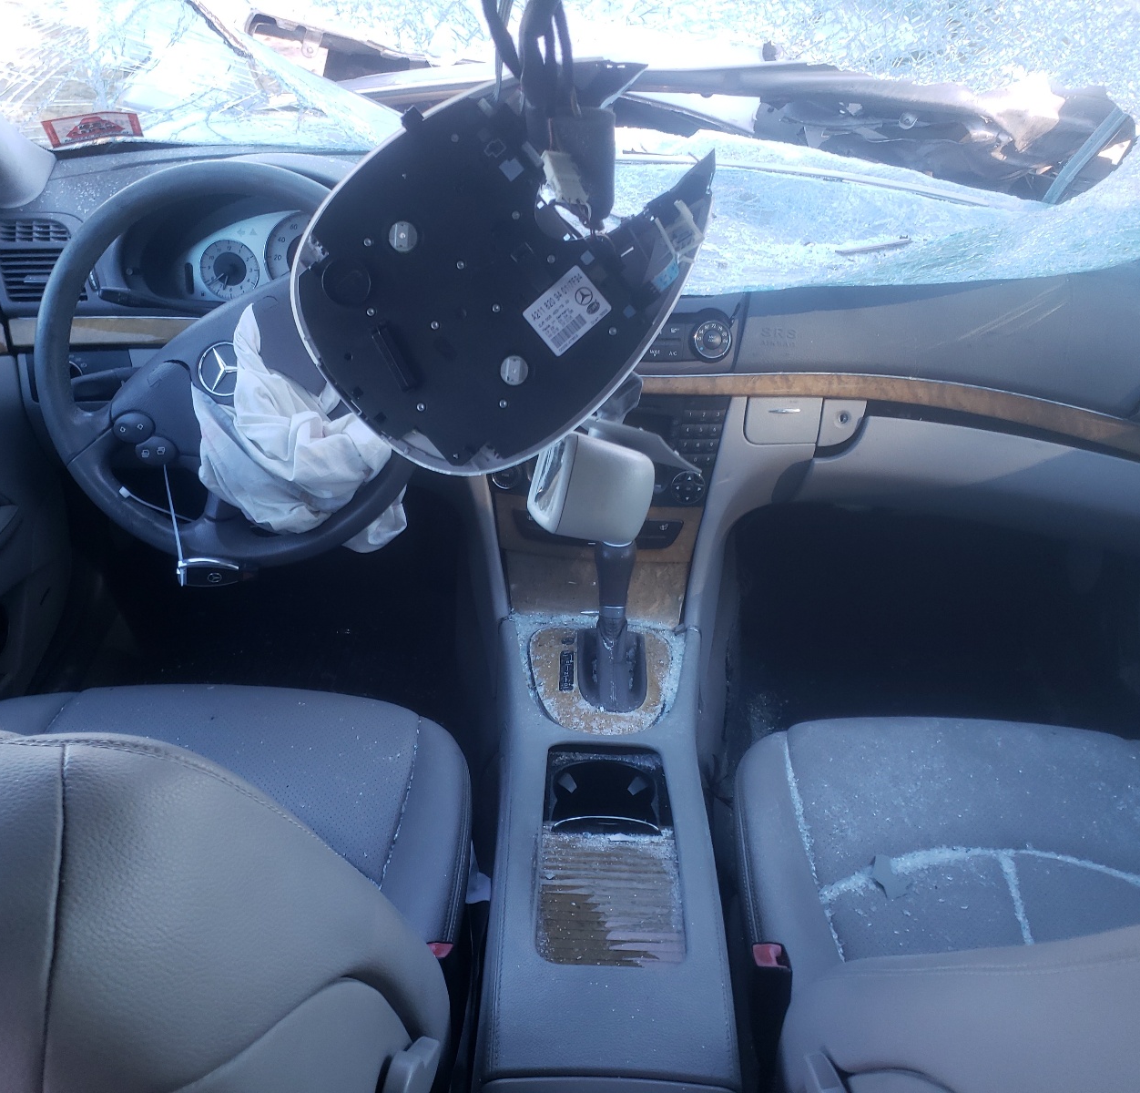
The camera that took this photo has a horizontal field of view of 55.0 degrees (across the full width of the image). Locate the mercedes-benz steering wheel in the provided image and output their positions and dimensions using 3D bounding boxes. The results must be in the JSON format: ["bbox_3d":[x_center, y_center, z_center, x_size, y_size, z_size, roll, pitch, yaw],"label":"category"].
[{"bbox_3d":[-0.326,-0.172,1.081,0.388,0.388,0.130,-30,7,4],"label":"mercedes-benz steering wheel"}]

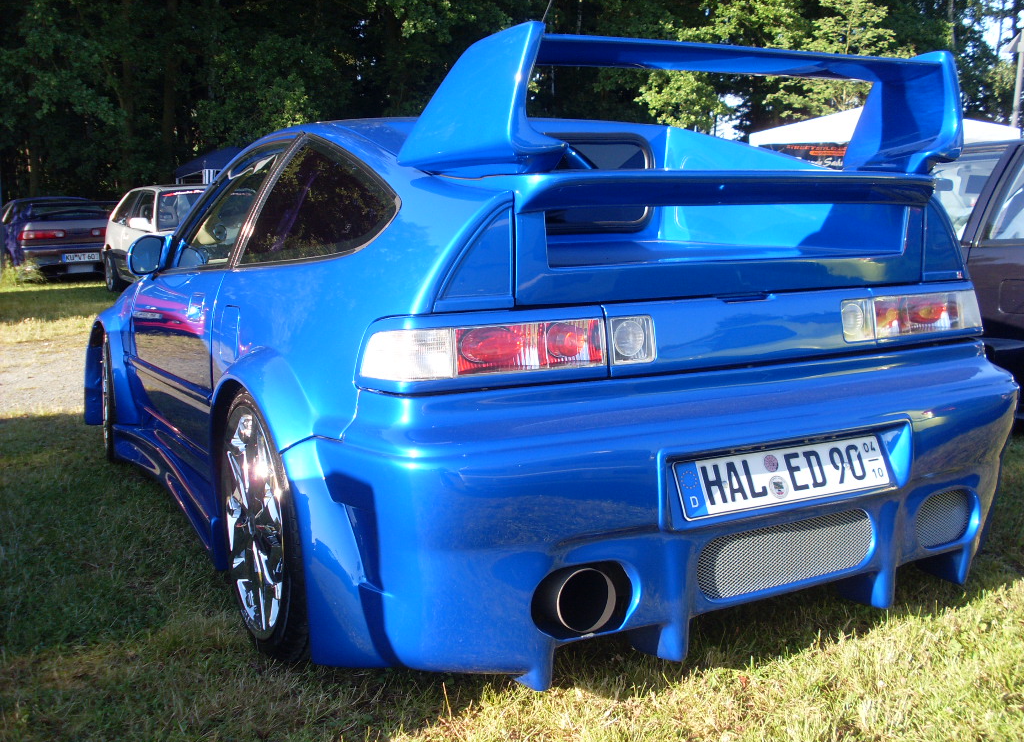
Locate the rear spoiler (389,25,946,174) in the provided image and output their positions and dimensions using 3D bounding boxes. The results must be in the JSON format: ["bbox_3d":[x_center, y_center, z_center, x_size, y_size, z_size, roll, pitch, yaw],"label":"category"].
[{"bbox_3d":[0.390,-0.533,2.354,1.080,0.260,0.540,-5,9,-28],"label":"rear spoiler"}]

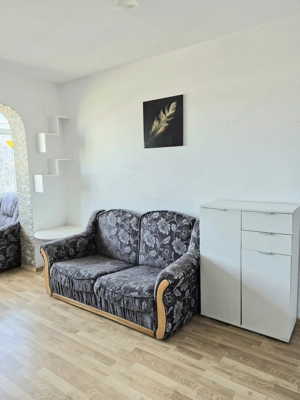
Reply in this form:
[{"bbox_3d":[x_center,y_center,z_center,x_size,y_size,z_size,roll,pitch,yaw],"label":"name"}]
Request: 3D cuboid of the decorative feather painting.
[{"bbox_3d":[0.144,-0.845,2.927,0.514,0.528,0.028,3,8,35],"label":"decorative feather painting"}]

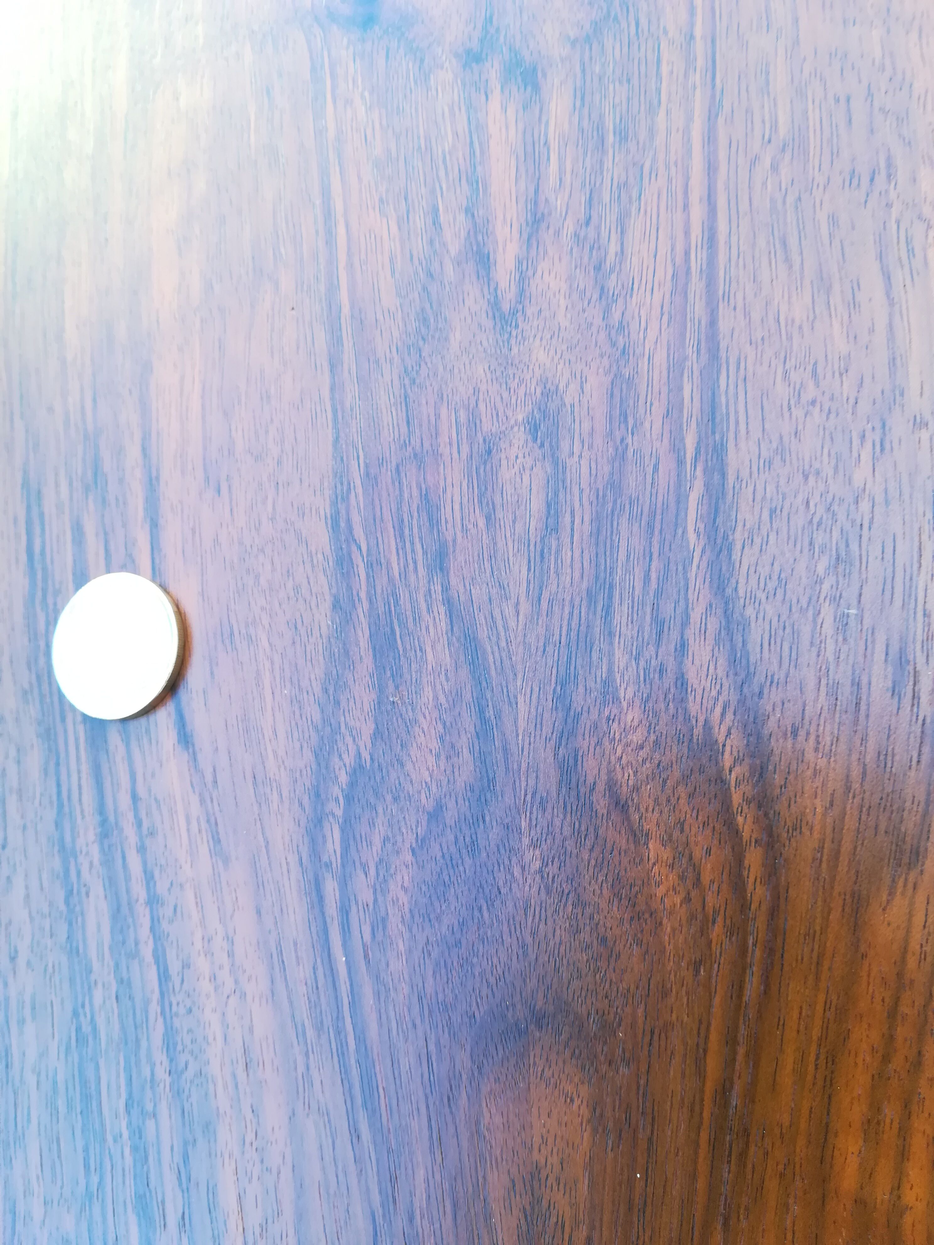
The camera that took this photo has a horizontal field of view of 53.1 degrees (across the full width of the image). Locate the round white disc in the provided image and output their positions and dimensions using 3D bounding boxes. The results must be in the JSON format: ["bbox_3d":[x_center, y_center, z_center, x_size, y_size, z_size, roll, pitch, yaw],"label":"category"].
[{"bbox_3d":[-0.056,0.004,0.150,0.023,0.002,0.023,0,82,18],"label":"round white disc"}]

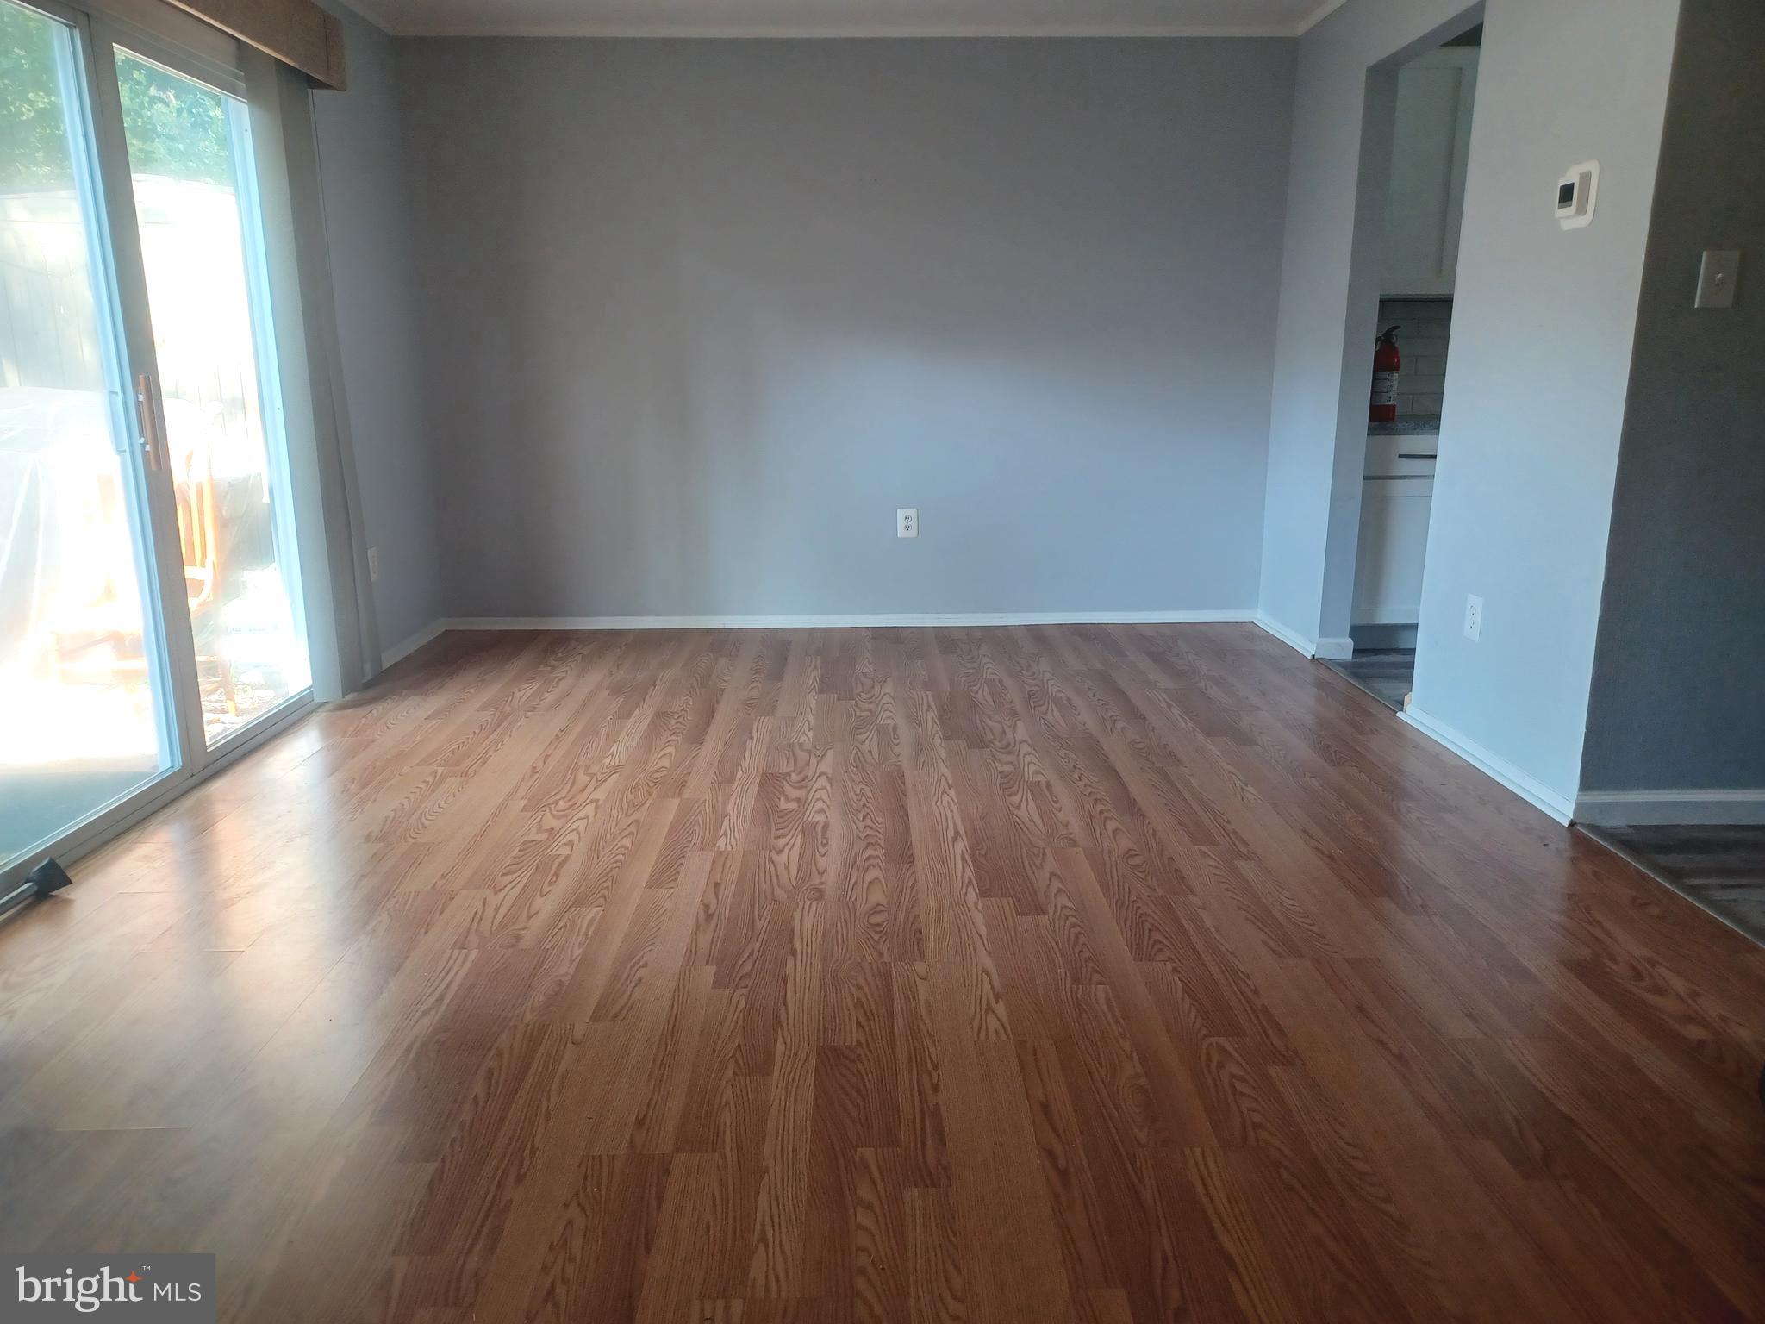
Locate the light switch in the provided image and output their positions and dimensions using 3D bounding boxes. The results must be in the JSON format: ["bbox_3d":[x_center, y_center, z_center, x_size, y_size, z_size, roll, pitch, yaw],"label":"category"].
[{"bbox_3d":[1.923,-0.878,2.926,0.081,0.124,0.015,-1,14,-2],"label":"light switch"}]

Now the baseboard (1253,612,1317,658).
[{"bbox_3d":[1.682,-0.117,5.331,0.022,0.055,0.721,-1,14,-2],"label":"baseboard"}]

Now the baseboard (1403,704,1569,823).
[{"bbox_3d":[1.728,0.267,3.728,0.022,0.058,1.053,-1,14,-2],"label":"baseboard"}]

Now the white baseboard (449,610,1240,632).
[{"bbox_3d":[-0.128,-0.186,5.639,3.599,0.054,0.022,-1,14,-2],"label":"white baseboard"}]

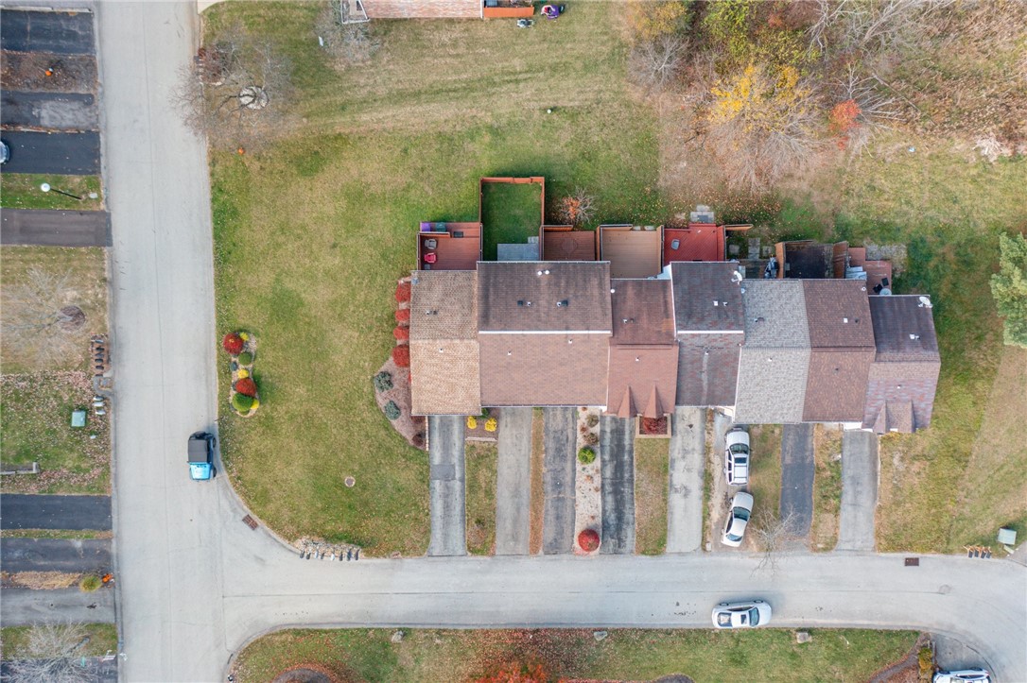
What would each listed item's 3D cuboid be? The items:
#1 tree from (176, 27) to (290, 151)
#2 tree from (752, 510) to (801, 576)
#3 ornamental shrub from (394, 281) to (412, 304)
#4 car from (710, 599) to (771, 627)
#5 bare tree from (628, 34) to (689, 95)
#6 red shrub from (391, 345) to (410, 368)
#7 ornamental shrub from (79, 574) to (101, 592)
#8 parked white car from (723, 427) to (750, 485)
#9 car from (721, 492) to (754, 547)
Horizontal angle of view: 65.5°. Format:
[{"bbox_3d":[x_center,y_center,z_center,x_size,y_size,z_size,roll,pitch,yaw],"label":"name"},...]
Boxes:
[{"bbox_3d":[-21.776,-19.698,62.543,9.200,8.500,9.400,0,91,0],"label":"tree"},{"bbox_3d":[21.183,16.165,64.677,3.900,5.000,5.000,0,91,0],"label":"tree"},{"bbox_3d":[-9.052,-4.053,66.235,1.600,1.450,1.700,0,91,0],"label":"ornamental shrub"},{"bbox_3d":[19.088,22.828,66.523,4.850,1.450,1.820,-5,91,0],"label":"car"},{"bbox_3d":[11.486,-22.005,63.768,4.700,6.000,4.800,0,91,0],"label":"bare tree"},{"bbox_3d":[-9.216,1.176,66.266,1.750,1.500,1.850,0,91,0],"label":"red shrub"},{"bbox_3d":[-35.289,20.335,66.746,1.650,0.950,1.400,0,91,0],"label":"ornamental shrub"},{"bbox_3d":[18.605,9.581,66.246,1.800,1.720,4.600,0,91,0],"label":"parked white car"},{"bbox_3d":[18.652,14.760,66.437,1.780,1.450,4.700,15,91,0],"label":"car"}]

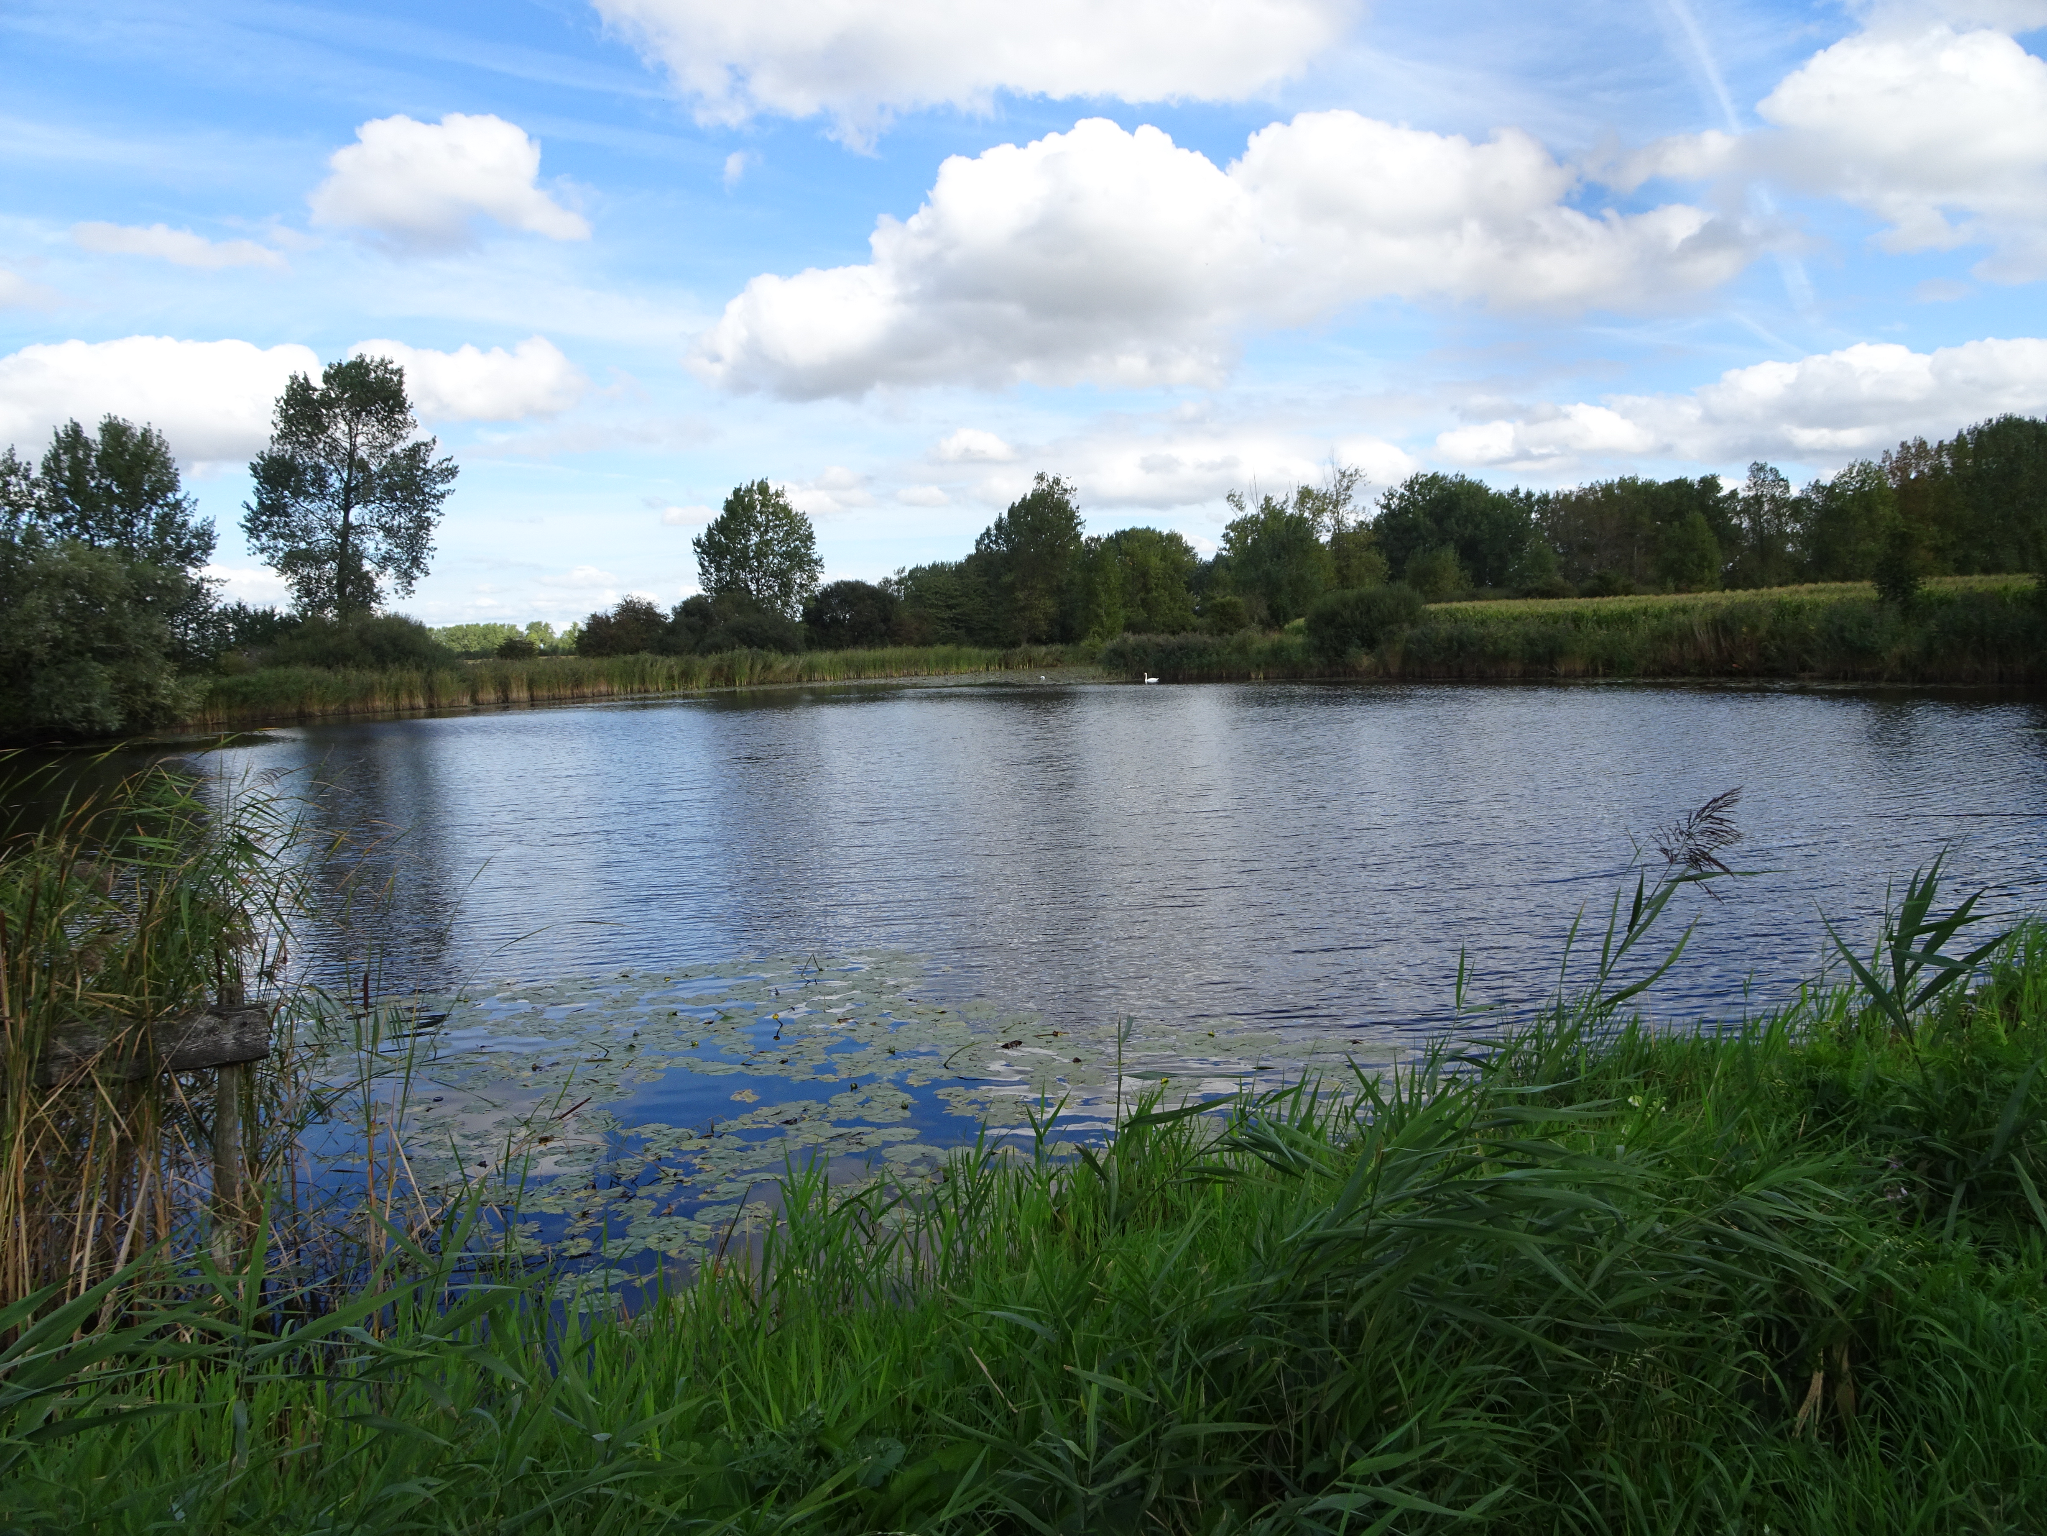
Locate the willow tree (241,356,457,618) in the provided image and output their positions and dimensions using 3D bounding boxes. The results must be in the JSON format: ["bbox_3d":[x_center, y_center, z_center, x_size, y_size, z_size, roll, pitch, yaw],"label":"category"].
[{"bbox_3d":[-35.103,-13.383,74.000,10.200,15.800,9.800,-2,5,-25],"label":"willow tree"}]

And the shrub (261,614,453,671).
[{"bbox_3d":[-32.851,-6.034,70.000,8.600,3.100,6.200,-2,5,-25],"label":"shrub"}]

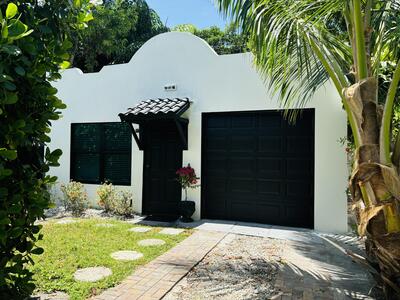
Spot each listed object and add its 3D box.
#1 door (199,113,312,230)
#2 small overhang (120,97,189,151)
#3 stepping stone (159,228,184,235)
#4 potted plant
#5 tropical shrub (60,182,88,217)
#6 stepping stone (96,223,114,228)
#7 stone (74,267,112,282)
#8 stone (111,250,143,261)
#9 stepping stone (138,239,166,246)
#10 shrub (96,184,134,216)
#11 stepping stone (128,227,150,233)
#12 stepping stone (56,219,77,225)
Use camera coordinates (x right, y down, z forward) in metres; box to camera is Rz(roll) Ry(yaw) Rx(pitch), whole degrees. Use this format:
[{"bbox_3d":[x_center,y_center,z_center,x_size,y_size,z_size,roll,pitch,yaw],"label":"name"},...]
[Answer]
[{"bbox_3d":[1.113,0.345,6.068,2.246,2.267,0.119,0,-1,20],"label":"door"},{"bbox_3d":[-0.947,-0.560,6.438,1.299,1.131,0.714,0,-1,20],"label":"small overhang"},{"bbox_3d":[-0.500,1.469,5.346,0.446,0.050,0.436,1,-1,0],"label":"stepping stone"},{"bbox_3d":[-0.222,0.884,6.239,0.436,1.170,0.417,0,-1,20],"label":"potted plant"},{"bbox_3d":[-2.815,1.069,6.811,0.565,0.754,0.516,0,-1,20],"label":"tropical shrub"},{"bbox_3d":[-1.822,1.459,5.761,0.387,0.050,0.377,1,-1,0],"label":"stepping stone"},{"bbox_3d":[-1.221,1.439,3.443,0.451,0.050,0.466,1,-1,0],"label":"stone"},{"bbox_3d":[-0.983,1.449,4.072,0.434,0.050,0.417,1,-1,0],"label":"stone"},{"bbox_3d":[-0.745,1.459,4.672,0.435,0.050,0.417,1,-1,0],"label":"stepping stone"},{"bbox_3d":[-1.840,1.079,6.702,0.744,0.754,0.555,0,-1,20],"label":"shrub"},{"bbox_3d":[-1.085,1.464,5.432,0.417,0.050,0.397,1,-1,0],"label":"stepping stone"},{"bbox_3d":[-2.664,1.452,6.034,0.417,0.050,0.426,1,-1,0],"label":"stepping stone"}]

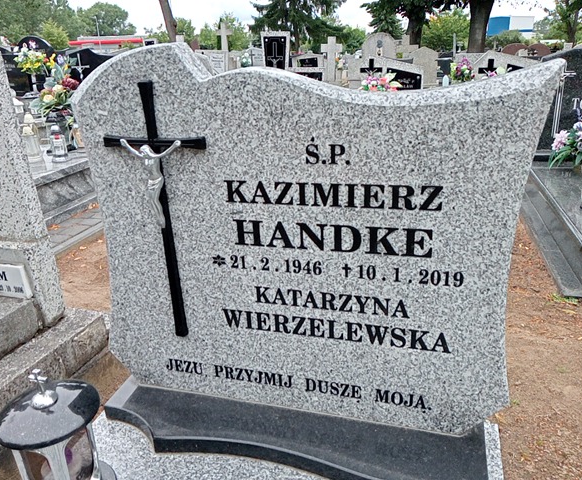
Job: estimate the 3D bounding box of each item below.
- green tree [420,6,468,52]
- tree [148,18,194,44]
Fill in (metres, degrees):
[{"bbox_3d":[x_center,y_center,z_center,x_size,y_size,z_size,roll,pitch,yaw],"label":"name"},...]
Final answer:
[{"bbox_3d":[10.783,-14.770,36.542,3.400,3.000,3.200,4,22,14],"label":"green tree"},{"bbox_3d":[-9.193,-15.786,40.560,3.400,3.100,3.100,4,22,14],"label":"tree"}]

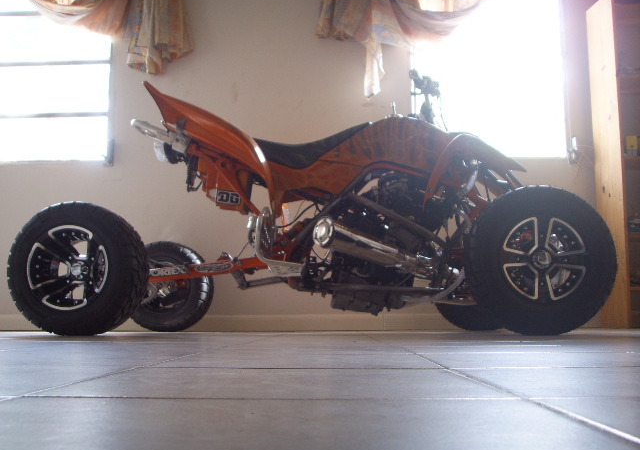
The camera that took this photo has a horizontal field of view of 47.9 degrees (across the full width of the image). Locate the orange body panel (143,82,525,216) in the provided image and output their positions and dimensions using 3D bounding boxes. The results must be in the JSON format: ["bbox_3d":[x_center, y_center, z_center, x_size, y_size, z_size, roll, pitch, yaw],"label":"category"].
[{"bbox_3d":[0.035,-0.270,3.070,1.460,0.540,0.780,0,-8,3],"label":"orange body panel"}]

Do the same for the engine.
[{"bbox_3d":[0.260,0.085,2.990,0.510,0.560,0.420,0,-8,3],"label":"engine"}]

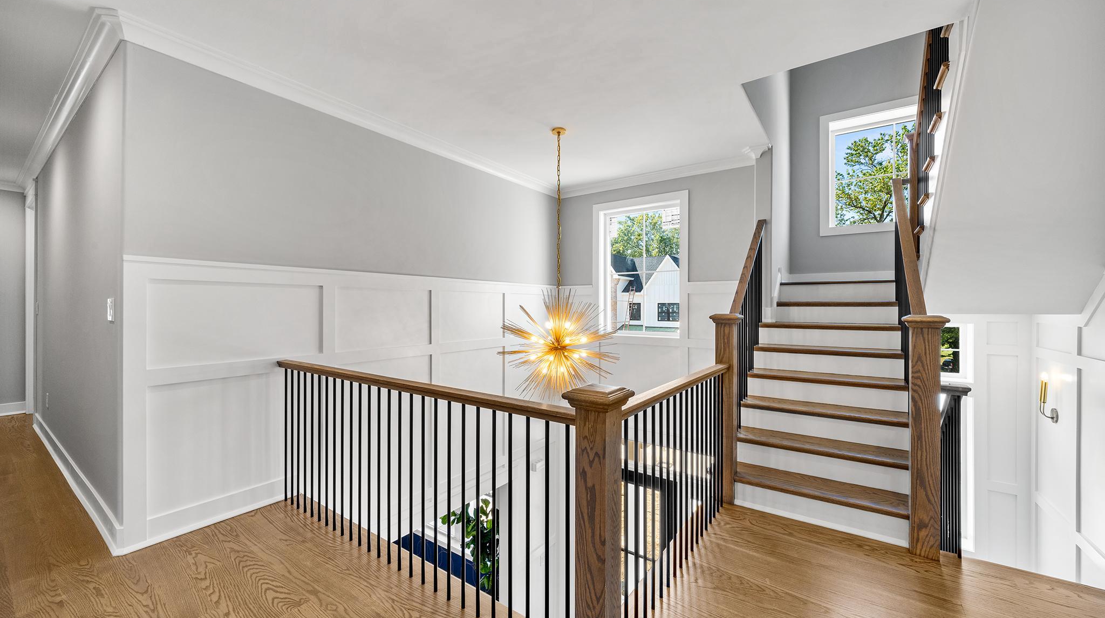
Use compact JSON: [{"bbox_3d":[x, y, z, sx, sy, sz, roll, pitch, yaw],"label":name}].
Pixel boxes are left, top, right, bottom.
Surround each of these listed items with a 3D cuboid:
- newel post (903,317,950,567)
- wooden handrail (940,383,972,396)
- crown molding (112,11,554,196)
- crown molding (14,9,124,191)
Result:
[{"bbox_3d":[1.917,0.646,2.063,0.172,1.230,0.172,0,0,34],"label":"newel post"},{"bbox_3d":[2.023,0.408,2.014,0.125,0.055,0.068,0,0,34],"label":"wooden handrail"},{"bbox_3d":[-1.105,-1.488,3.637,0.091,0.107,3.871,0,0,36],"label":"crown molding"},{"bbox_3d":[-4.258,-1.431,3.372,5.080,0.112,0.085,0,0,34],"label":"crown molding"}]

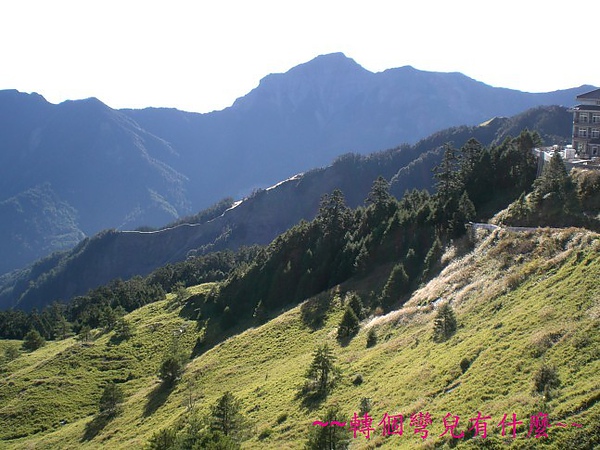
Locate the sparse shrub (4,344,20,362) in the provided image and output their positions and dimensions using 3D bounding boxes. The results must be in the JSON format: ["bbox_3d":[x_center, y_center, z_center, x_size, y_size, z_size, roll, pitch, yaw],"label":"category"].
[{"bbox_3d":[-49.321,22.044,113.000,2.690,2.995,2.555,0,9,0],"label":"sparse shrub"}]

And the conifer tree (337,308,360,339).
[{"bbox_3d":[6.330,12.730,86.000,3.040,4.180,3.040,0,10,0],"label":"conifer tree"}]

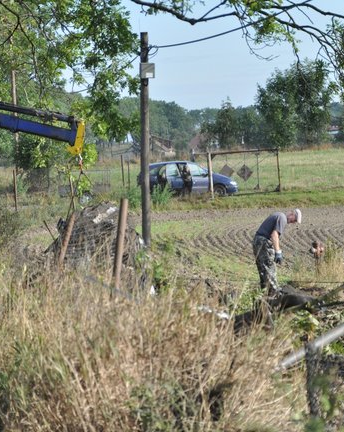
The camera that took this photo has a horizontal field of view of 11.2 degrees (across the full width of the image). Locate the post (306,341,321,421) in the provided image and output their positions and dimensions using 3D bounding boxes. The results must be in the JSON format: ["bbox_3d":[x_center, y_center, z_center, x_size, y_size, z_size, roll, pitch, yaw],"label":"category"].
[{"bbox_3d":[1.440,1.682,18.000,0.095,0.880,0.095,-3,3,0],"label":"post"}]

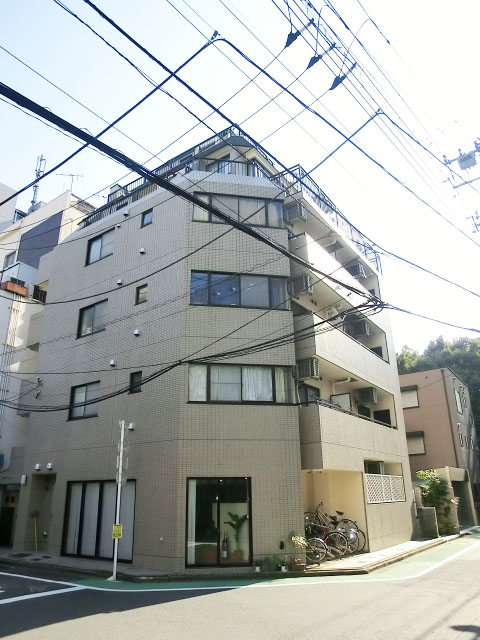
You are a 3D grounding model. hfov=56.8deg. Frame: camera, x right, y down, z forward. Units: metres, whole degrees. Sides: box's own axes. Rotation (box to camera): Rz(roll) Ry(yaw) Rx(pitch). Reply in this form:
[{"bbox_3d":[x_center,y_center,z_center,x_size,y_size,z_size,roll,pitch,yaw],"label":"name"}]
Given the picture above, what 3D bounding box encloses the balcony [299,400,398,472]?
[{"bbox_3d":[3.809,4.248,15.058,1.150,1.800,7.150,-15,-25,33],"label":"balcony"}]

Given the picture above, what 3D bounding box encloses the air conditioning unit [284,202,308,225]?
[{"bbox_3d":[1.796,-3.462,14.640,0.720,0.560,0.310,-15,-25,32],"label":"air conditioning unit"}]

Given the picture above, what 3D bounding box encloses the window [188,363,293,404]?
[{"bbox_3d":[0.094,1.728,11.898,2.950,1.090,0.140,3,-21,-9],"label":"window"}]

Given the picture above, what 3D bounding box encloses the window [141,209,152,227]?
[{"bbox_3d":[-3.068,-3.357,14.727,0.540,0.610,0.120,-15,-25,33],"label":"window"}]

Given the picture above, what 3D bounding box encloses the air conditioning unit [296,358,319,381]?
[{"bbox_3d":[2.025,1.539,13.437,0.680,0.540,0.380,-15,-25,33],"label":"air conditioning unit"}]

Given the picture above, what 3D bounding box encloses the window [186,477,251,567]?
[{"bbox_3d":[-0.494,4.819,10.629,1.558,1.951,0.120,3,-21,-8],"label":"window"}]

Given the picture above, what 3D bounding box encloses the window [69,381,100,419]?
[{"bbox_3d":[-4.821,2.533,13.846,1.422,1.071,0.120,-15,-25,32],"label":"window"}]

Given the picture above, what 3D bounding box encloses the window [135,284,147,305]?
[{"bbox_3d":[-3.010,-0.772,13.705,0.510,0.590,0.120,-15,-25,33],"label":"window"}]

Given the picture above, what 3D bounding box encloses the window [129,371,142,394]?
[{"bbox_3d":[-2.954,1.805,12.727,0.490,0.608,0.120,-15,-25,32],"label":"window"}]

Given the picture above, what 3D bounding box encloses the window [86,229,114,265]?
[{"bbox_3d":[-4.962,-2.592,15.897,1.483,1.070,0.120,-15,-25,32],"label":"window"}]

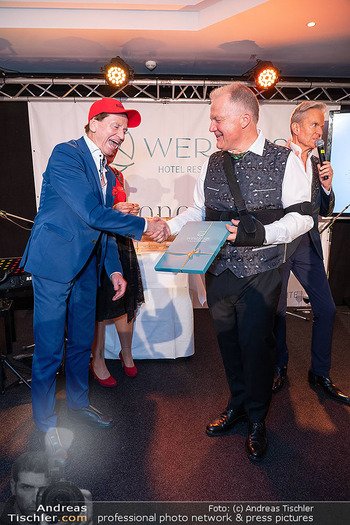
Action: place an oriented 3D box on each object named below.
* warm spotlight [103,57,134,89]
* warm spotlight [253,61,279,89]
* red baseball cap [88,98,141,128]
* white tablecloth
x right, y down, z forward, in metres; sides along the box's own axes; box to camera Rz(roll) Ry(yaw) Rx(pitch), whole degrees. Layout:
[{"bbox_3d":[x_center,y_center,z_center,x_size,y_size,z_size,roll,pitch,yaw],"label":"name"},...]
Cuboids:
[{"bbox_3d":[-0.537,-1.781,3.256,0.270,0.240,0.230,-1,51,-1],"label":"warm spotlight"},{"bbox_3d":[0.834,-1.760,3.261,0.250,0.240,0.230,-2,51,-7],"label":"warm spotlight"},{"bbox_3d":[-0.289,-0.708,1.643,0.265,0.130,0.175,0,2,25],"label":"red baseball cap"},{"bbox_3d":[-0.268,0.295,2.993,0.820,0.750,0.740,-1,11,-2],"label":"white tablecloth"}]

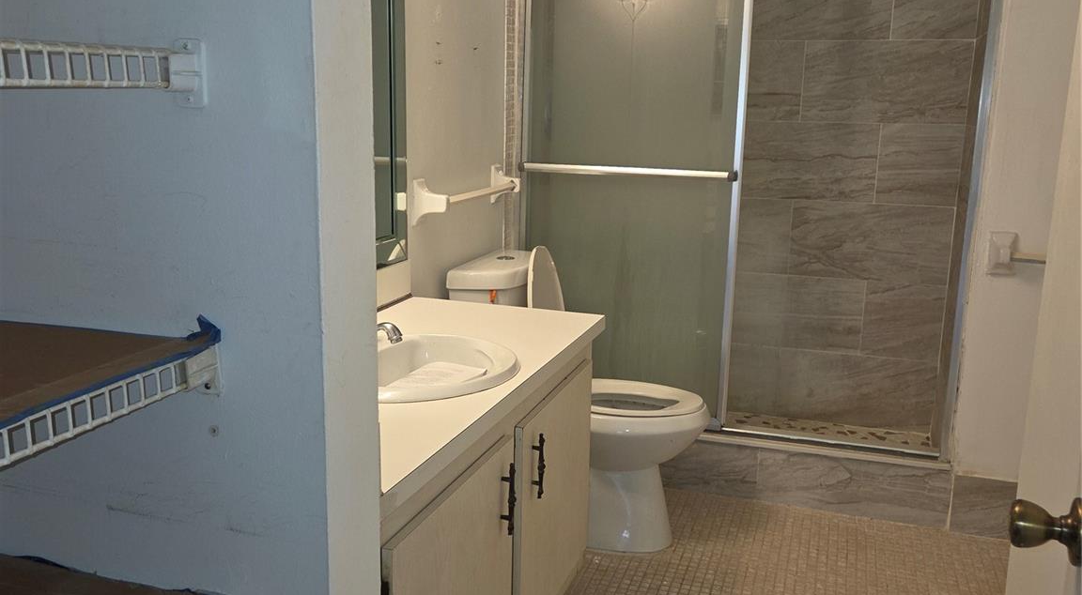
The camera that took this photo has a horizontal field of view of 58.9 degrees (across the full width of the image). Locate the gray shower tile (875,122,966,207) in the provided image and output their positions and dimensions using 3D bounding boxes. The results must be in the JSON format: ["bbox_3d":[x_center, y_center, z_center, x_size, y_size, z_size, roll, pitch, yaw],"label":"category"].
[{"bbox_3d":[1.448,-0.505,3.664,0.295,0.305,0.015,5,13,18],"label":"gray shower tile"}]

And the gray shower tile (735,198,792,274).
[{"bbox_3d":[0.726,-0.269,3.965,0.606,0.305,0.015,5,13,18],"label":"gray shower tile"}]

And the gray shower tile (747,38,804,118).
[{"bbox_3d":[0.737,-0.871,3.834,0.606,0.305,0.015,5,13,18],"label":"gray shower tile"}]

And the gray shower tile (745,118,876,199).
[{"bbox_3d":[1.018,-0.544,3.805,0.606,0.305,0.015,5,13,18],"label":"gray shower tile"}]

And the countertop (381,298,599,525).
[{"bbox_3d":[-0.293,0.163,2.005,0.550,0.043,1.235,5,13,18],"label":"countertop"}]

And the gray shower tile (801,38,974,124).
[{"bbox_3d":[1.310,-0.819,3.646,0.598,0.305,0.015,5,13,18],"label":"gray shower tile"}]

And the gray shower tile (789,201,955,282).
[{"bbox_3d":[1.298,-0.217,3.777,0.598,0.305,0.015,5,13,18],"label":"gray shower tile"}]

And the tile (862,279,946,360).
[{"bbox_3d":[1.436,0.099,3.801,0.301,0.303,0.012,5,13,18],"label":"tile"}]

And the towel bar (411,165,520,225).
[{"bbox_3d":[-0.201,-0.318,2.909,0.088,0.125,0.660,5,13,18],"label":"towel bar"}]

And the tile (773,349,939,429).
[{"bbox_3d":[1.285,0.385,3.912,0.607,0.303,0.012,5,13,18],"label":"tile"}]

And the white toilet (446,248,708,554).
[{"bbox_3d":[0.131,0.283,2.958,0.757,0.860,0.410,5,13,18],"label":"white toilet"}]

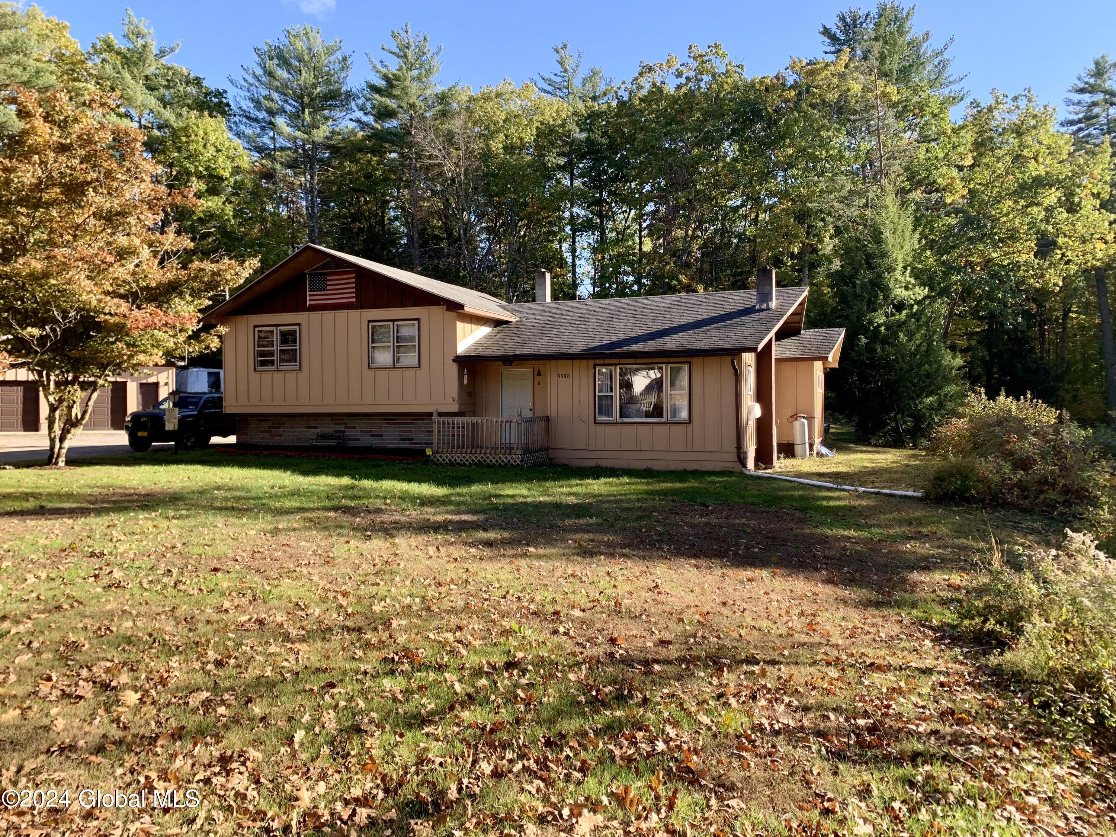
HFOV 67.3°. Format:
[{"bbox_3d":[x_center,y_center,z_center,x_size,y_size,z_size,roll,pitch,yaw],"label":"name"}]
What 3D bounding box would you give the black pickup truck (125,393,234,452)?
[{"bbox_3d":[-11.563,0.059,27.187,1.920,1.800,5.450,0,1,12],"label":"black pickup truck"}]

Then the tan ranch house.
[{"bbox_3d":[-0.315,-1.680,24.973,16.800,5.750,11.000,0,1,20],"label":"tan ranch house"}]

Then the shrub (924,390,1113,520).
[{"bbox_3d":[7.121,0.433,12.907,2.700,1.800,2.400,0,1,29],"label":"shrub"}]

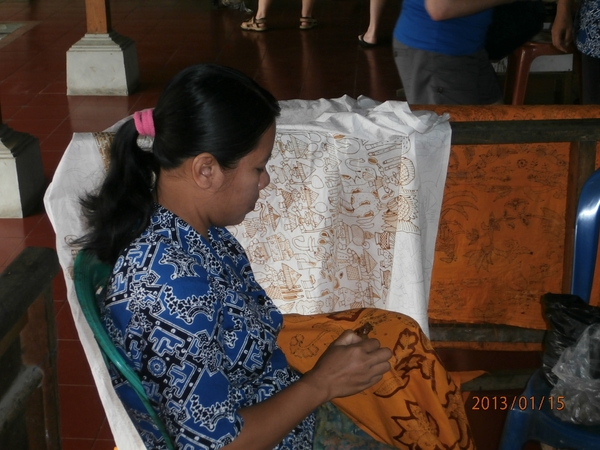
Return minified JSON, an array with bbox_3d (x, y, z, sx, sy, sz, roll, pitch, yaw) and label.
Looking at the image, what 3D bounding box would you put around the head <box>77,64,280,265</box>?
[{"bbox_3d":[-0.185,-0.087,1.838,0.288,0.333,0.175,6,17,-15],"label":"head"}]

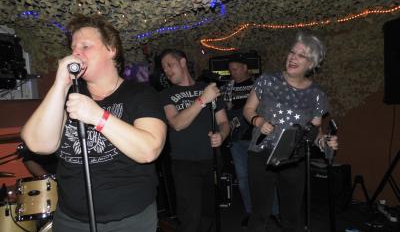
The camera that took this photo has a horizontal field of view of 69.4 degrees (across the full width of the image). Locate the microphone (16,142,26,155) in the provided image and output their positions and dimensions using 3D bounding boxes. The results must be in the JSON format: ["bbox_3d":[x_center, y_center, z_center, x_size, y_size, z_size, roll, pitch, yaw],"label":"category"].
[{"bbox_3d":[-1.296,0.236,2.100,0.060,0.080,0.100,2,6,37],"label":"microphone"}]

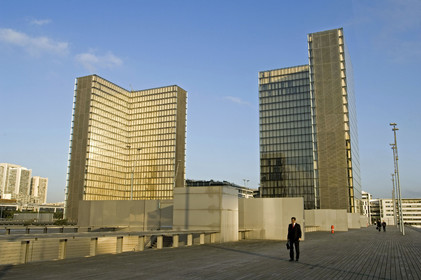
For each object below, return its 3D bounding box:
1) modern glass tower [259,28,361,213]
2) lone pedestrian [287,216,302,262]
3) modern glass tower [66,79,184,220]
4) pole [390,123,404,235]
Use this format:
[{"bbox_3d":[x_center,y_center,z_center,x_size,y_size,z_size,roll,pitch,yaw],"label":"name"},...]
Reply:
[{"bbox_3d":[42.394,-1.017,179.828,46.659,79.100,46.659,-5,-13,24],"label":"modern glass tower"},{"bbox_3d":[3.464,4.082,15.956,0.540,1.760,0.400,-5,-13,24],"label":"lone pedestrian"},{"bbox_3d":[-45.337,6.490,219.599,46.659,79.100,46.659,-5,-13,24],"label":"modern glass tower"},{"bbox_3d":[24.005,4.808,49.284,0.850,14.252,0.500,-5,-13,24],"label":"pole"}]

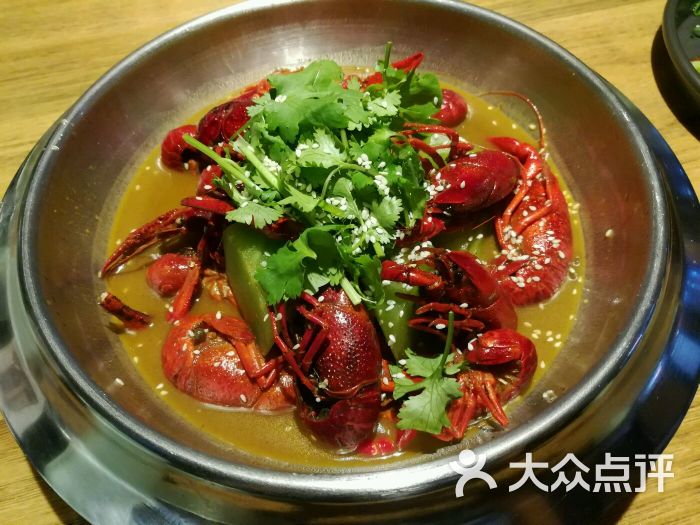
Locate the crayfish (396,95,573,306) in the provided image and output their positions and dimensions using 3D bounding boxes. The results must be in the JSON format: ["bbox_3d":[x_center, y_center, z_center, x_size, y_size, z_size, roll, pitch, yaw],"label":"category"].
[{"bbox_3d":[0.073,-0.038,0.316,0.092,0.046,0.130,0,59,0],"label":"crayfish"}]

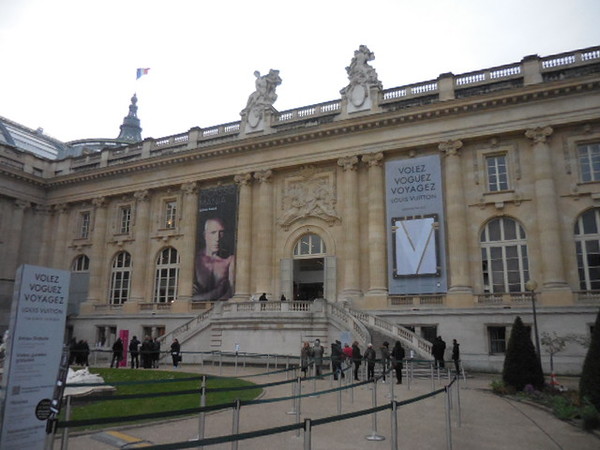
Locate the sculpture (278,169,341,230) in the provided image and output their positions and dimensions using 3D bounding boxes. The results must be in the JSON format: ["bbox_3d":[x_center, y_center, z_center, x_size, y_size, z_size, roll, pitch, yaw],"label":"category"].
[{"bbox_3d":[0.770,-1.915,36.453,4.907,4.347,0.600,-6,-13,25],"label":"sculpture"}]

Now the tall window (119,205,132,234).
[{"bbox_3d":[-16.054,-0.471,44.814,1.402,2.751,0.200,-6,-13,25],"label":"tall window"}]

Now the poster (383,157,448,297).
[{"bbox_3d":[7.658,0.109,32.150,3.725,9.123,0.150,-6,-13,25],"label":"poster"}]

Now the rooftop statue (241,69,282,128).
[{"bbox_3d":[-3.334,-10.467,40.952,3.000,5.168,2.000,-6,-13,25],"label":"rooftop statue"}]

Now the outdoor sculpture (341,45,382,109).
[{"bbox_3d":[4.629,-10.785,36.056,2.850,5.700,1.800,-6,-15,25],"label":"outdoor sculpture"}]

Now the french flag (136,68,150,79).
[{"bbox_3d":[-32.657,-31.614,101.268,3.100,2.200,0.400,6,-14,-19],"label":"french flag"}]

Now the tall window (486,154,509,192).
[{"bbox_3d":[12.502,-3.314,30.654,1.220,2.600,0.250,-6,-15,25],"label":"tall window"}]

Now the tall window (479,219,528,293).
[{"bbox_3d":[12.504,1.789,29.664,2.650,4.700,0.300,-6,-15,25],"label":"tall window"}]

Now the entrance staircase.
[{"bbox_3d":[-1.166,6.847,30.168,18.300,4.000,5.700,-6,-15,25],"label":"entrance staircase"}]

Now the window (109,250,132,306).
[{"bbox_3d":[-15.632,4.596,42.827,2.650,4.700,0.300,-6,-15,25],"label":"window"}]

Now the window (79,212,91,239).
[{"bbox_3d":[-20.812,0.024,47.032,1.439,2.756,0.200,-6,-13,25],"label":"window"}]

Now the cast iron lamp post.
[{"bbox_3d":[9.523,4.315,19.522,0.460,4.279,0.460,-6,-13,25],"label":"cast iron lamp post"}]

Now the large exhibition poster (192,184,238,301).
[{"bbox_3d":[-6.644,1.388,38.342,3.700,9.200,0.080,-6,-15,25],"label":"large exhibition poster"}]

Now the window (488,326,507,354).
[{"bbox_3d":[11.611,6.792,28.575,0.988,1.566,0.200,-6,-13,25],"label":"window"}]

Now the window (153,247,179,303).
[{"bbox_3d":[-11.394,4.315,41.466,2.758,4.888,0.250,-6,-13,25],"label":"window"}]

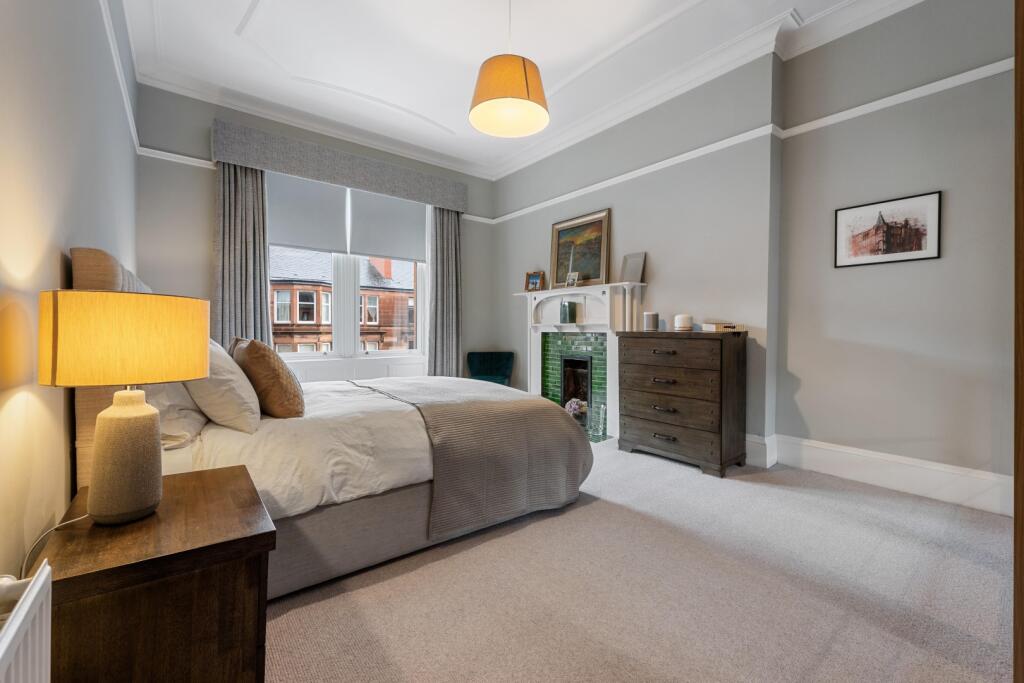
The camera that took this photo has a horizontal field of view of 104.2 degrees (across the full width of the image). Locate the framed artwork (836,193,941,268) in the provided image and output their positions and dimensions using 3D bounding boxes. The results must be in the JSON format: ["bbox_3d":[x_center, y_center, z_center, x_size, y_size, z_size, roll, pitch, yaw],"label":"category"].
[{"bbox_3d":[2.456,-0.719,2.628,0.027,0.412,0.512,0,1,-44],"label":"framed artwork"}]

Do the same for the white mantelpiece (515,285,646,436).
[{"bbox_3d":[0.636,0.196,4.379,0.255,1.514,1.548,0,1,-42],"label":"white mantelpiece"}]

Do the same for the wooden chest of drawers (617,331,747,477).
[{"bbox_3d":[1.394,0.445,3.315,0.456,1.045,0.906,0,1,-41],"label":"wooden chest of drawers"}]

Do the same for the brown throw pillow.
[{"bbox_3d":[-1.159,0.173,1.865,0.176,0.392,0.421,-32,18,-31],"label":"brown throw pillow"}]

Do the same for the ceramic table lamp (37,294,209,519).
[{"bbox_3d":[-0.961,0.156,1.001,0.304,0.539,0.304,0,1,-36],"label":"ceramic table lamp"}]

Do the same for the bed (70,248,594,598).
[{"bbox_3d":[-0.843,0.338,2.400,2.166,1.235,1.509,0,1,-36],"label":"bed"}]

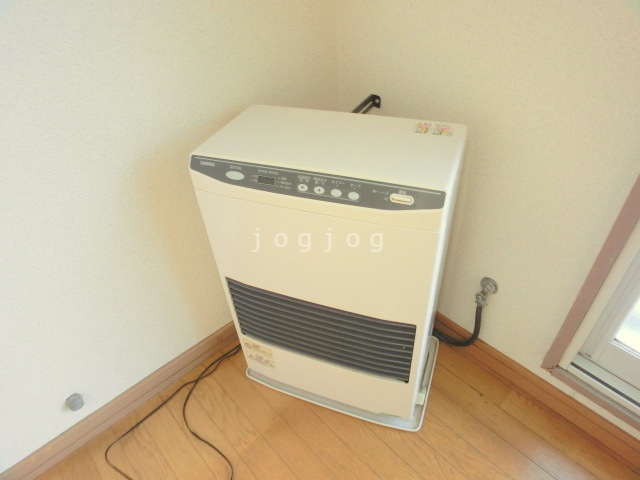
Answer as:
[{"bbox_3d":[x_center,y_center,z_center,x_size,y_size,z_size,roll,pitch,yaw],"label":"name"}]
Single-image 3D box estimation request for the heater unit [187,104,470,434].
[{"bbox_3d":[0.048,0.086,0.978,0.513,0.711,0.307,11,40,19],"label":"heater unit"}]

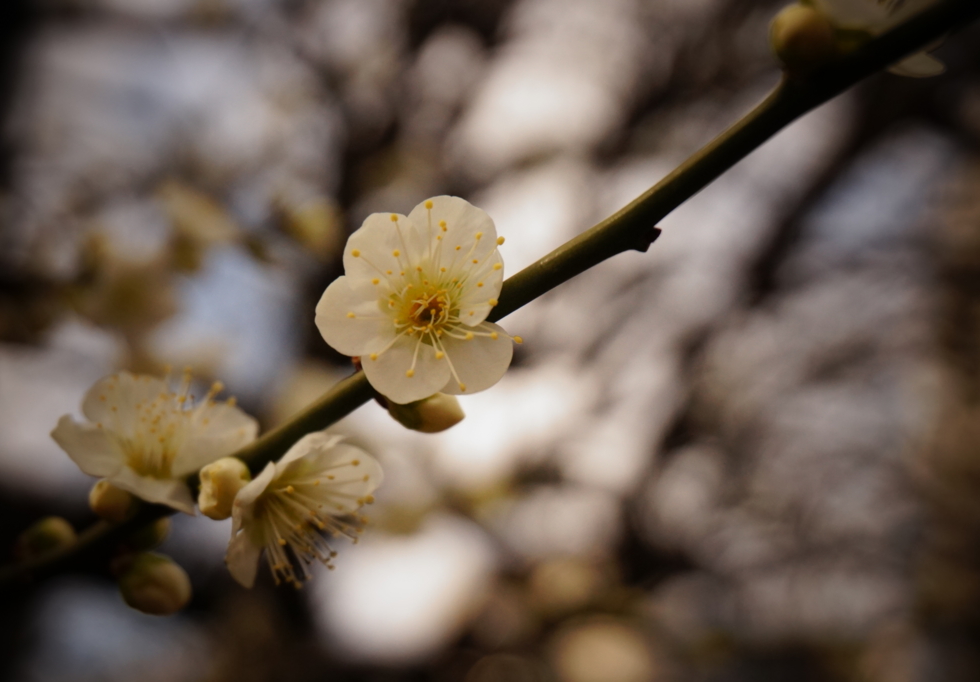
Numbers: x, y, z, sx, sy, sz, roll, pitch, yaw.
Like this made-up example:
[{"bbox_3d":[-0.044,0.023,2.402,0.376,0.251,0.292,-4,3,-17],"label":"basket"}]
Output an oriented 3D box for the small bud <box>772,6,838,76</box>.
[{"bbox_3d":[0.037,-0.035,0.209,0.008,0.008,0.008,-16,15,0],"label":"small bud"}]

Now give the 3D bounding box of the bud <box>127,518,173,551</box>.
[{"bbox_3d":[-0.044,0.025,0.233,0.006,0.005,0.005,-32,0,-6],"label":"bud"}]

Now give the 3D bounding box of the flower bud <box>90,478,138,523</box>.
[{"bbox_3d":[-0.049,0.021,0.232,0.007,0.006,0.006,32,0,-18],"label":"flower bud"}]

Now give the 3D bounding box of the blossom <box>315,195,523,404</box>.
[{"bbox_3d":[-0.009,-0.005,0.219,0.025,0.025,0.012,-1,-9,7],"label":"blossom"}]

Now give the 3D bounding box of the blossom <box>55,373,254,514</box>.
[{"bbox_3d":[-0.043,0.013,0.231,0.025,0.013,0.021,6,30,-4],"label":"blossom"}]

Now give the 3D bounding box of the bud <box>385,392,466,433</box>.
[{"bbox_3d":[-0.008,0.008,0.224,0.010,0.007,0.007,13,0,6],"label":"bud"}]

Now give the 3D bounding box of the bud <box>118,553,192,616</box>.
[{"bbox_3d":[-0.043,0.031,0.229,0.009,0.008,0.008,29,0,21],"label":"bud"}]

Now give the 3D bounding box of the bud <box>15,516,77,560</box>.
[{"bbox_3d":[-0.059,0.026,0.240,0.008,0.006,0.006,-25,0,-9],"label":"bud"}]

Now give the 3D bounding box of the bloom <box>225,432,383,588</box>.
[{"bbox_3d":[-0.023,0.021,0.222,0.014,0.021,0.018,36,-2,30],"label":"bloom"}]

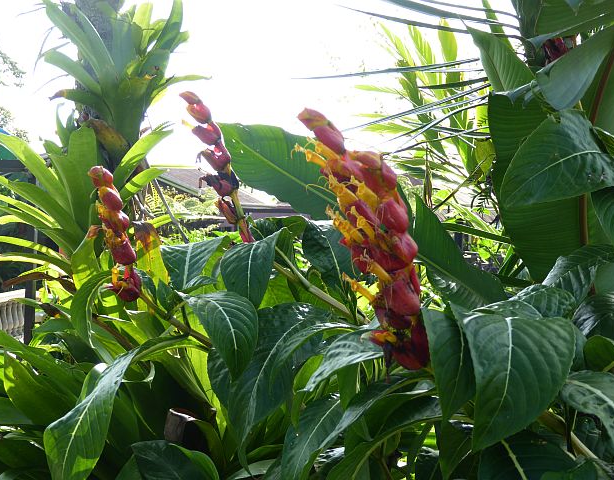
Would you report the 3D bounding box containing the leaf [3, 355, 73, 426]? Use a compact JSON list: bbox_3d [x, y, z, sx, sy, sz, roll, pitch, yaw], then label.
[{"bbox_3d":[-0.409,0.229,1.950,0.109,0.113,0.100,0,3,0],"label":"leaf"}]

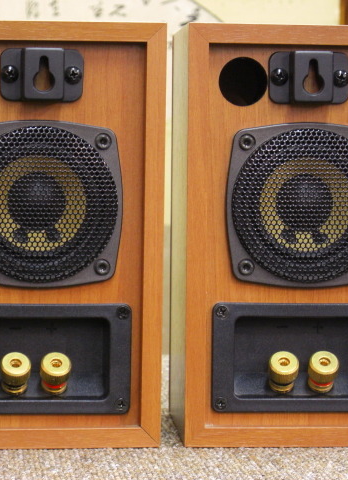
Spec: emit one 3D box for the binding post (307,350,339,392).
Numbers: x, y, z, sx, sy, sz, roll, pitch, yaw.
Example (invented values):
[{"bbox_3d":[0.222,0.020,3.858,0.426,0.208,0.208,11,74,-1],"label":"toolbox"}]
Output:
[{"bbox_3d":[0.073,0.065,1.006,0.015,0.015,0.015,0,-42,-5],"label":"binding post"}]

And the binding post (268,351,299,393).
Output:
[{"bbox_3d":[0.054,0.065,1.004,0.015,0.015,0.015,0,-42,-5],"label":"binding post"}]

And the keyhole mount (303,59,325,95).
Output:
[{"bbox_3d":[0.068,-0.079,0.990,0.011,0.017,0.006,0,3,-5],"label":"keyhole mount"}]

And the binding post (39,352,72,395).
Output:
[{"bbox_3d":[-0.057,0.065,0.995,0.015,0.015,0.015,0,-42,-8],"label":"binding post"}]

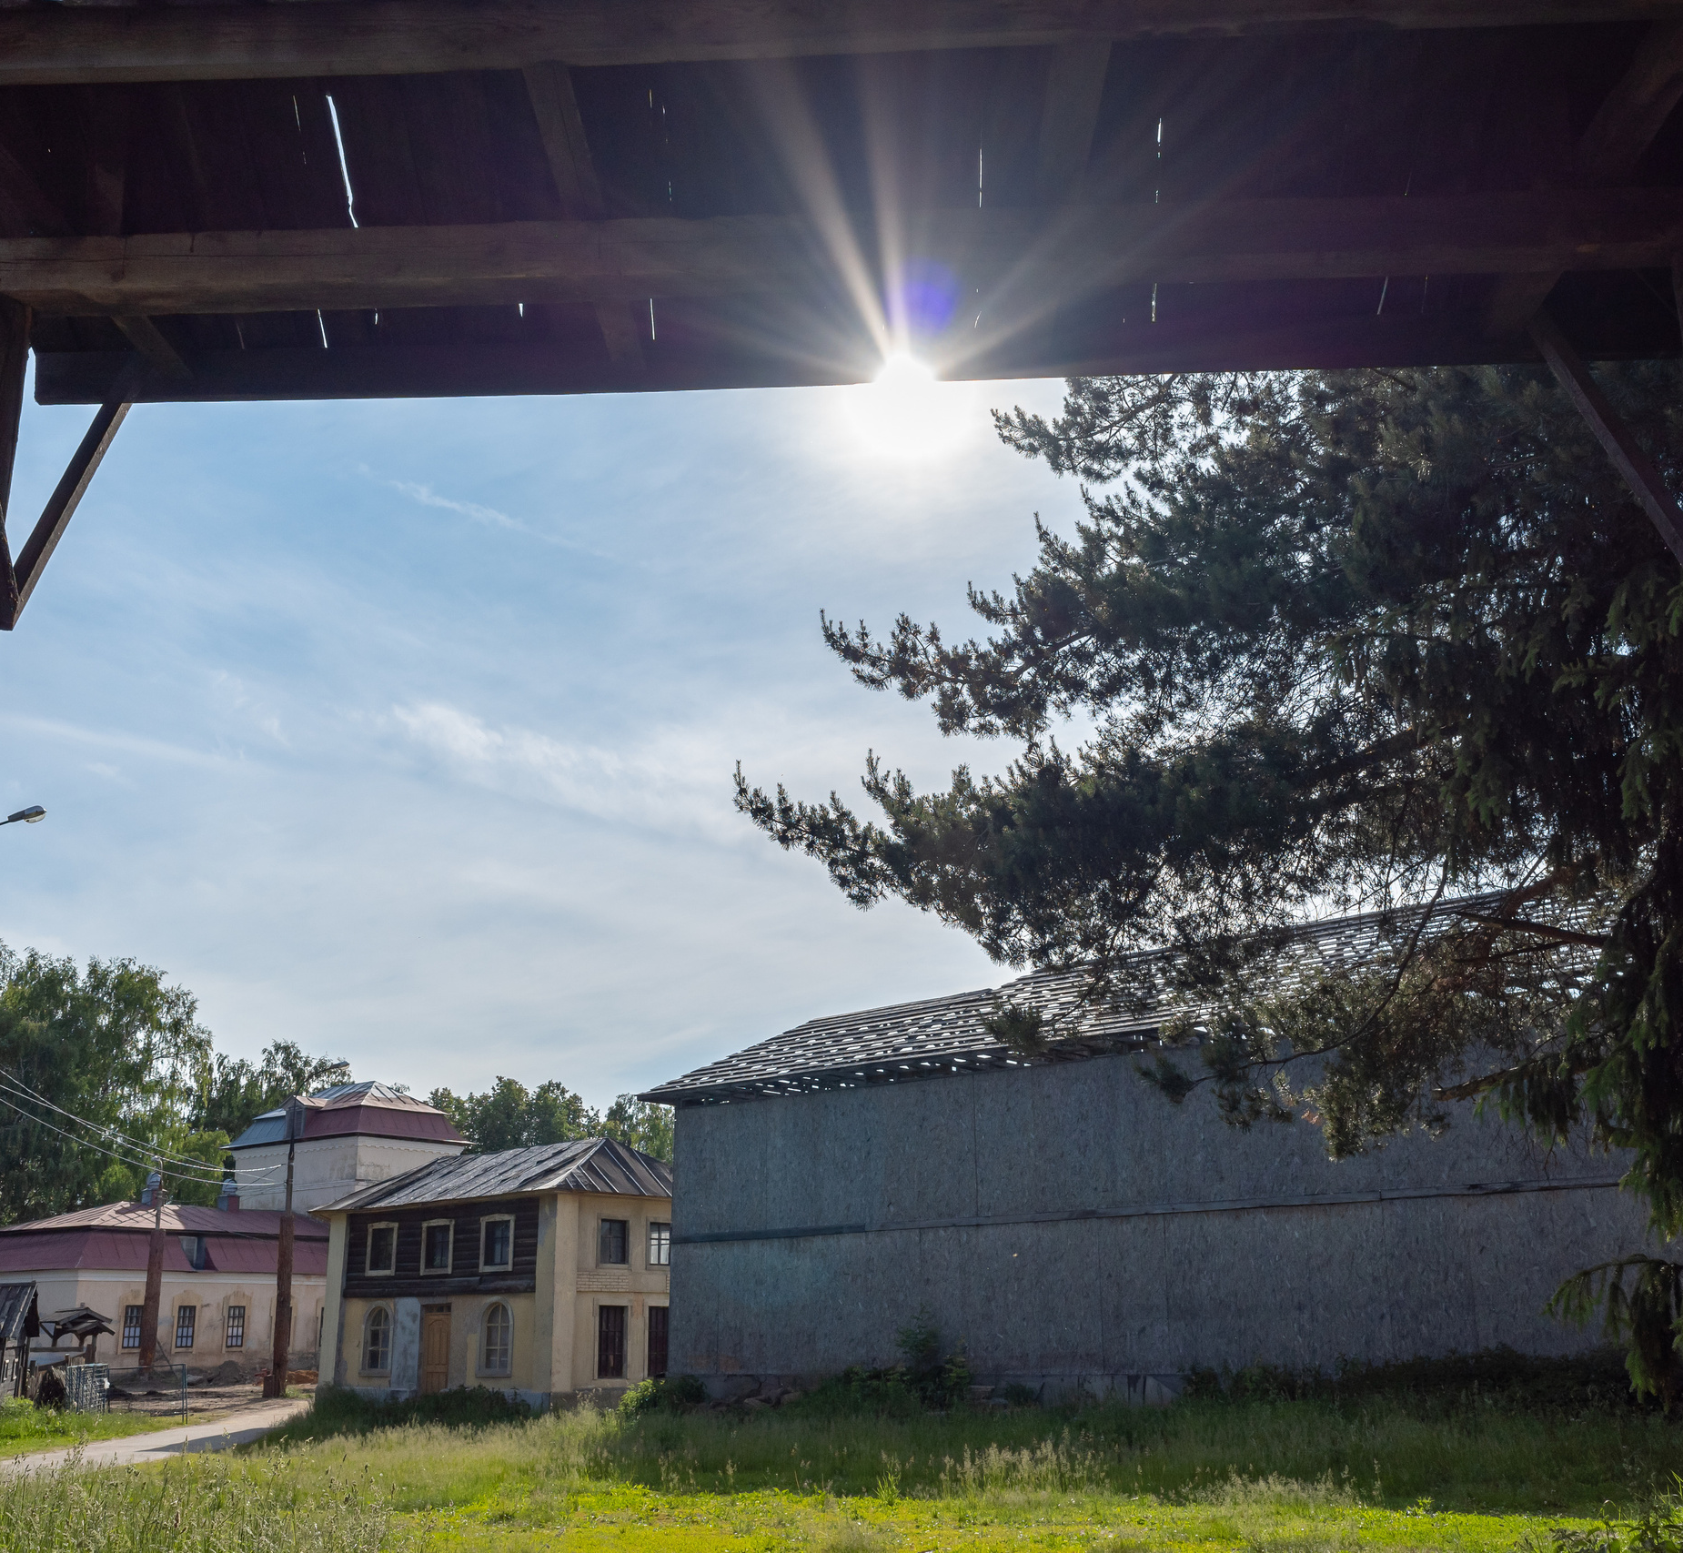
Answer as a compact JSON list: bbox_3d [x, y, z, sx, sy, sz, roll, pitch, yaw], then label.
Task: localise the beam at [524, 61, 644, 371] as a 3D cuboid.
[{"bbox_3d":[-0.684,-1.557,4.936,0.110,0.120,1.580,-1,-18,2],"label":"beam"}]

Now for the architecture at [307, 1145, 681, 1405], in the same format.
[{"bbox_3d":[-8.953,14.649,53.609,10.609,7.350,8.600,-14,-22,36],"label":"architecture"}]

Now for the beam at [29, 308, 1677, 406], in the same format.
[{"bbox_3d":[0.000,-1.310,5.606,5.100,0.190,0.090,-1,-18,2],"label":"beam"}]

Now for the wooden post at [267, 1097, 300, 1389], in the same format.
[{"bbox_3d":[-17.043,14.410,55.785,0.500,8.818,0.400,3,-18,-16],"label":"wooden post"}]

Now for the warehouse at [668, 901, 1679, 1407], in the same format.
[{"bbox_3d":[8.067,9.608,42.916,25.380,10.250,10.000,-14,-22,36],"label":"warehouse"}]

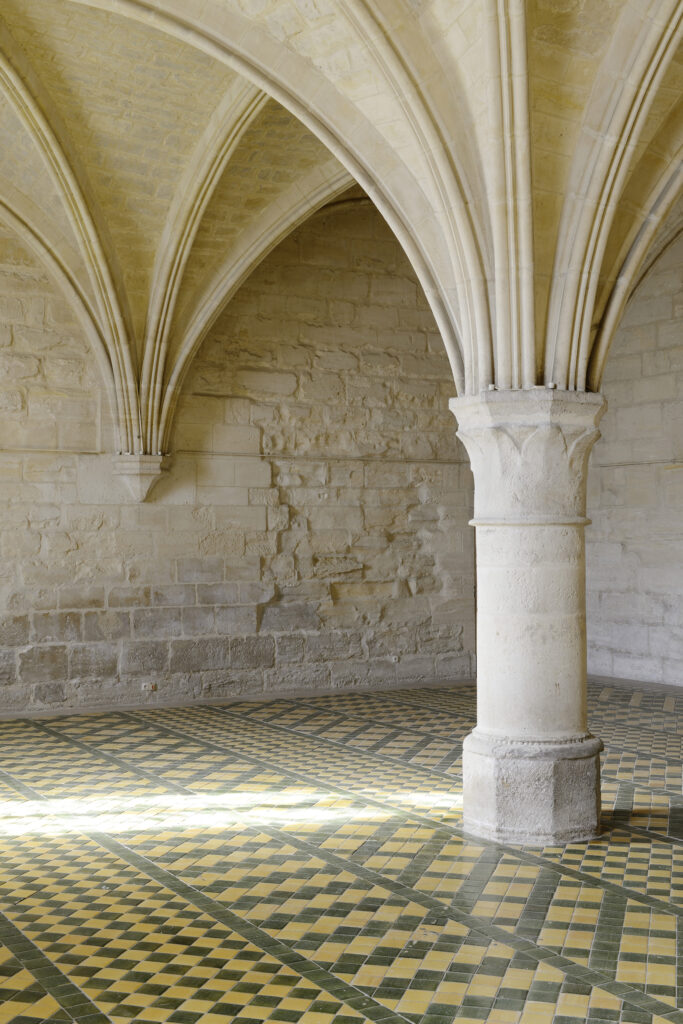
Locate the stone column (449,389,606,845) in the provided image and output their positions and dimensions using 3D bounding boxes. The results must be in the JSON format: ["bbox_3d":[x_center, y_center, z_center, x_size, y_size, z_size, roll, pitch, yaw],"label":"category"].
[{"bbox_3d":[1.014,0.542,6.725,0.835,2.297,0.835,0,-1,15],"label":"stone column"}]

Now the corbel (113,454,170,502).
[{"bbox_3d":[-1.759,-0.303,11.265,0.540,0.421,0.250,1,-1,-29],"label":"corbel"}]

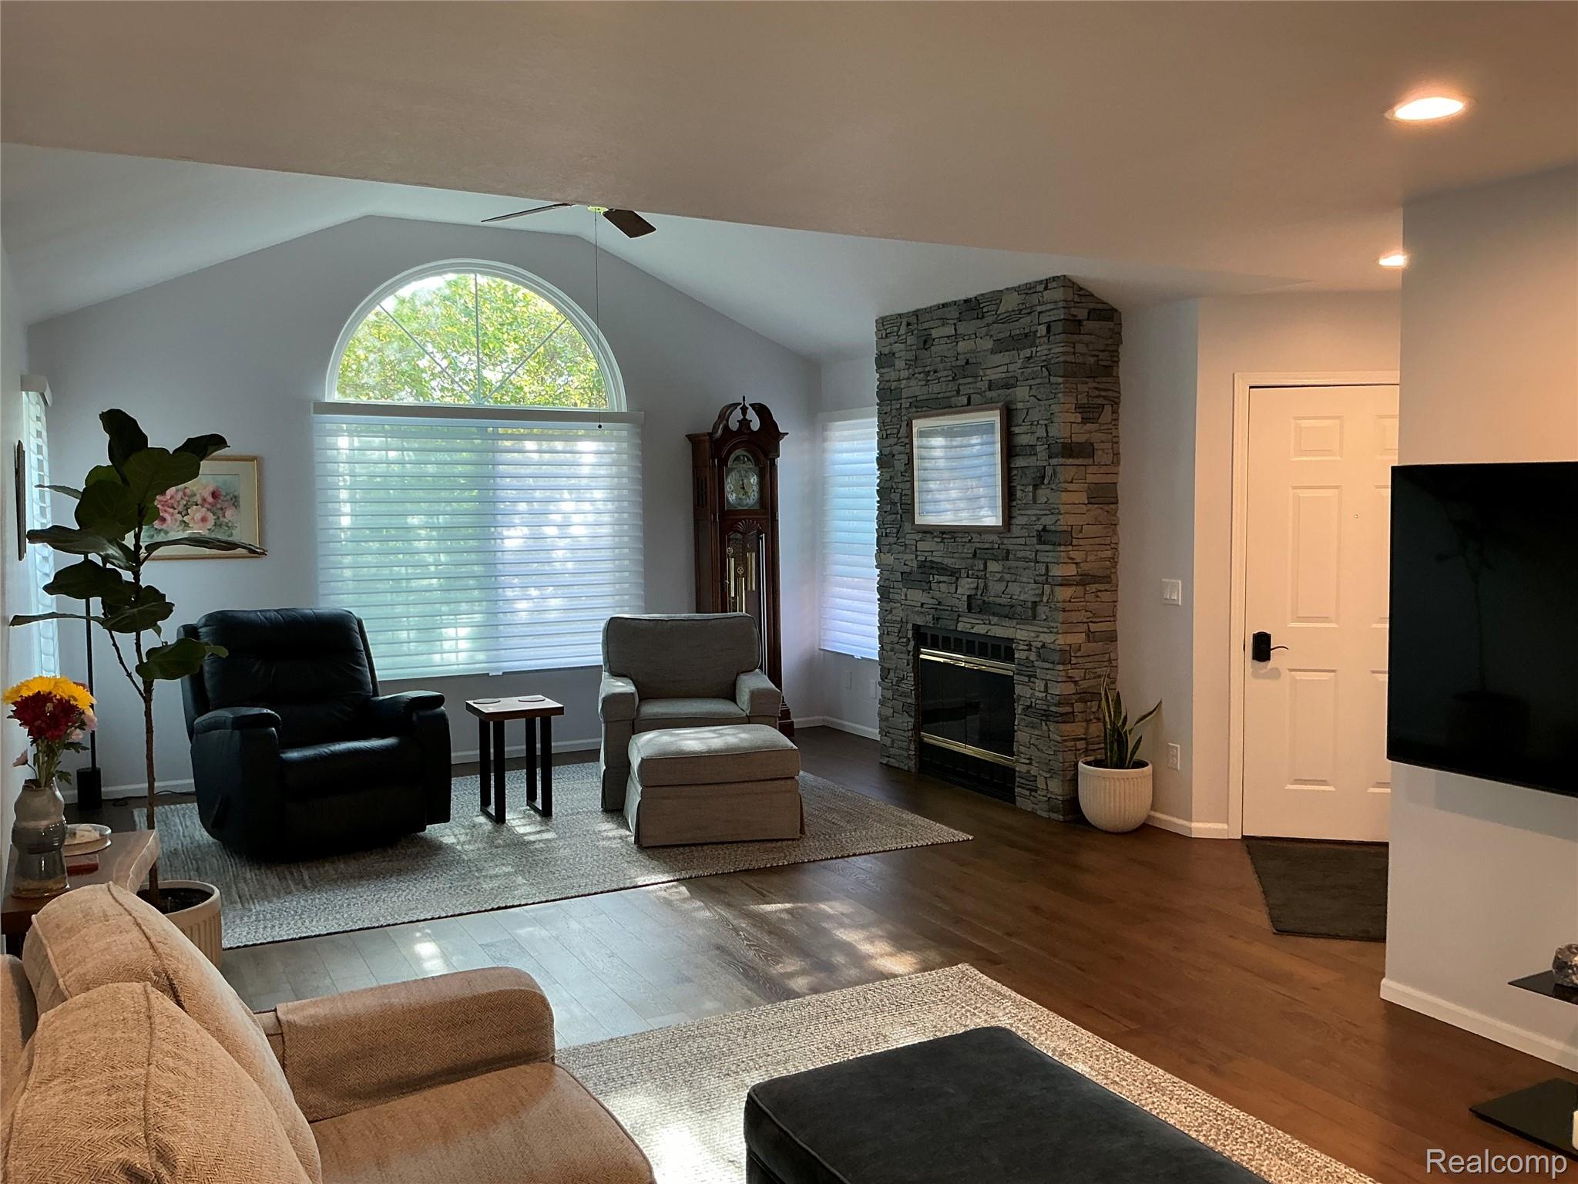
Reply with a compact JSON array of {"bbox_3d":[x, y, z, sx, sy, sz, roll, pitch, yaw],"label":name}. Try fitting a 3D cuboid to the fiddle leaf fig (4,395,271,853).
[{"bbox_3d":[-1.999,0.326,3.972,0.740,1.750,0.700,-3,4,-28],"label":"fiddle leaf fig"}]

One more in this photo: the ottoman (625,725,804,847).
[{"bbox_3d":[-0.363,0.887,5.998,0.745,0.450,0.570,-1,4,-12],"label":"ottoman"}]

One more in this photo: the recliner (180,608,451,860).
[{"bbox_3d":[-2.229,0.622,5.944,0.910,1.020,0.920,-4,5,-40],"label":"recliner"}]

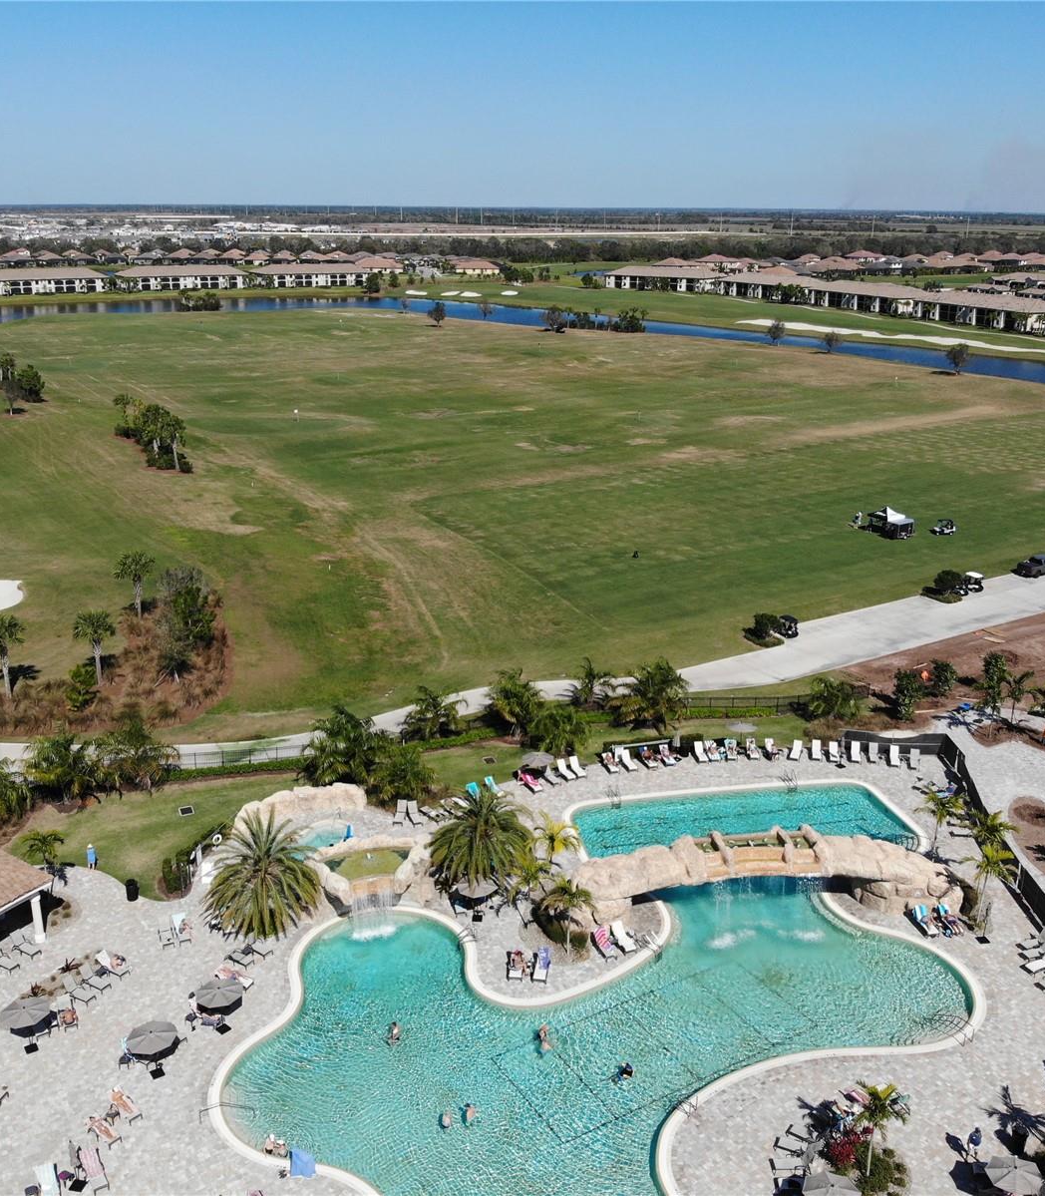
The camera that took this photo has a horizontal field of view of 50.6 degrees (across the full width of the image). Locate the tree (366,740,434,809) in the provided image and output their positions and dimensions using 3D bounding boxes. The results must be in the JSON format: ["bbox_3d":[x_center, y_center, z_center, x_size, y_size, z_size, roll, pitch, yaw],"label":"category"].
[{"bbox_3d":[-8.174,11.603,72.967,4.400,4.700,4.400,-2,20,-7],"label":"tree"}]

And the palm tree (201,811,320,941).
[{"bbox_3d":[-14.497,15.434,61.392,6.200,6.700,6.200,-5,20,-14],"label":"palm tree"}]

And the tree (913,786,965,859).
[{"bbox_3d":[25.251,13.863,67.318,3.000,4.700,3.000,9,21,22],"label":"tree"}]

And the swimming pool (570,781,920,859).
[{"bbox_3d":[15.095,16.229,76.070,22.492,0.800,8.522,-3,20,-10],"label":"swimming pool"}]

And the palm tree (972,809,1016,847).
[{"bbox_3d":[31.411,16.324,73.790,3.100,4.600,3.100,1,19,0],"label":"palm tree"}]

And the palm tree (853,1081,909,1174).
[{"bbox_3d":[14.343,21.717,44.932,2.300,4.600,2.300,8,21,21],"label":"palm tree"}]

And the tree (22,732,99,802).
[{"bbox_3d":[-33.947,12.620,81.118,5.200,5.400,5.200,1,19,0],"label":"tree"}]

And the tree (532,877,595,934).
[{"bbox_3d":[2.325,16.950,58.500,3.000,4.500,3.000,1,20,3],"label":"tree"}]

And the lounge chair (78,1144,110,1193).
[{"bbox_3d":[-19.386,26.034,50.294,0.700,0.970,1.925,-13,23,-33],"label":"lounge chair"}]

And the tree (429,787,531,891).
[{"bbox_3d":[-2.686,15.620,70.872,6.500,7.200,6.500,1,19,0],"label":"tree"}]

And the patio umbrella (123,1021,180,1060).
[{"bbox_3d":[-18.716,23.093,56.180,2.700,2.600,2.700,1,19,0],"label":"patio umbrella"}]

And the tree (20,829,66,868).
[{"bbox_3d":[-27.144,15.171,63.089,2.700,4.200,2.700,-9,22,-25],"label":"tree"}]

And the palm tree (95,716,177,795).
[{"bbox_3d":[-25.828,10.551,74.374,5.300,5.400,5.300,-7,21,-20],"label":"palm tree"}]

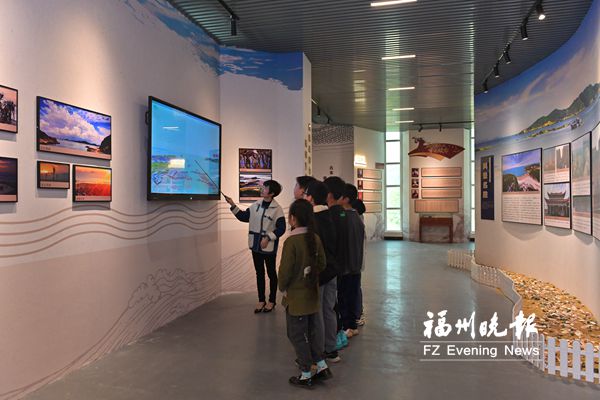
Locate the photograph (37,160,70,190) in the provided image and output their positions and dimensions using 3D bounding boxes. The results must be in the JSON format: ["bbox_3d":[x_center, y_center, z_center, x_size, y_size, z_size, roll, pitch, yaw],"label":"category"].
[{"bbox_3d":[-1.870,-0.182,3.295,0.028,0.197,0.293,0,0,14],"label":"photograph"}]

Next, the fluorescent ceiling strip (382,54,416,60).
[{"bbox_3d":[1.560,-2.235,6.830,0.510,0.040,0.065,0,0,14],"label":"fluorescent ceiling strip"}]

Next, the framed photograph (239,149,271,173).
[{"bbox_3d":[-0.660,-0.580,6.480,0.505,0.355,0.030,0,0,-22],"label":"framed photograph"}]

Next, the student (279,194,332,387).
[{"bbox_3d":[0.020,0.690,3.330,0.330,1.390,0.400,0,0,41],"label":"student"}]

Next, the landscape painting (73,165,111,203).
[{"bbox_3d":[-1.745,-0.129,3.656,0.030,0.297,0.440,0,0,15],"label":"landscape painting"}]

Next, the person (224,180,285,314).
[{"bbox_3d":[-0.510,0.575,5.410,0.660,1.630,0.420,0,0,22],"label":"person"}]

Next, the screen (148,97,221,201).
[{"bbox_3d":[-1.300,-0.510,5.100,0.090,1.035,1.700,0,0,15],"label":"screen"}]

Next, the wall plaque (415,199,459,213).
[{"bbox_3d":[4.443,0.216,14.000,1.410,0.405,0.050,0,0,8],"label":"wall plaque"}]

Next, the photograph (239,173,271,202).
[{"bbox_3d":[-0.645,-0.180,6.310,0.480,0.410,0.035,0,0,-17],"label":"photograph"}]

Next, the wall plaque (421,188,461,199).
[{"bbox_3d":[4.540,-0.190,13.870,1.210,0.285,0.040,0,0,14],"label":"wall plaque"}]

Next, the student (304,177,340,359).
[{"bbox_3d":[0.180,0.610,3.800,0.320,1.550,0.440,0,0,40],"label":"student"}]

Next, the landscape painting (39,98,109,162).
[{"bbox_3d":[-1.810,-0.553,3.533,0.030,0.395,0.785,0,0,14],"label":"landscape painting"}]

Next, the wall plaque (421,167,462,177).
[{"bbox_3d":[4.582,-0.889,14.000,1.300,0.310,0.050,0,0,8],"label":"wall plaque"}]

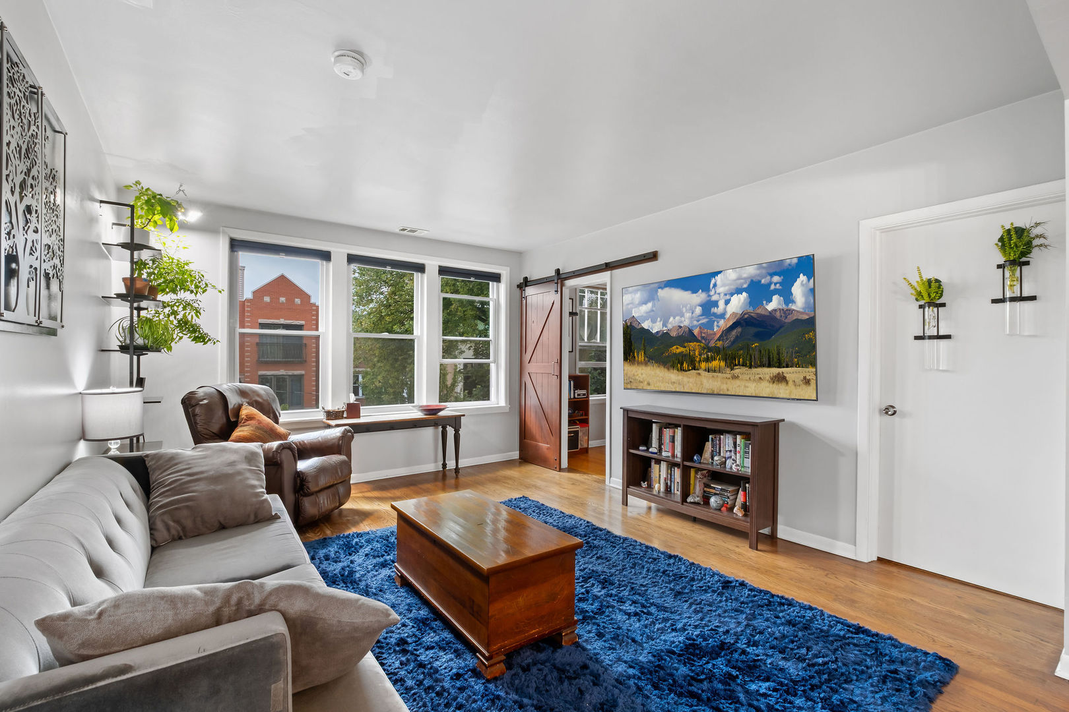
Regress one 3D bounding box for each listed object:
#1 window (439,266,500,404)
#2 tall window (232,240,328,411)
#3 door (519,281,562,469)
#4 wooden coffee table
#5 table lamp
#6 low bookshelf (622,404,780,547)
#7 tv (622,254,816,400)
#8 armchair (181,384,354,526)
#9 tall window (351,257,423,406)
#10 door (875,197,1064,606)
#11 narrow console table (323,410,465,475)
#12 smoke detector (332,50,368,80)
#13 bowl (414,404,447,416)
[{"bbox_3d":[-0.756,-0.209,5.529,0.780,1.552,0.110,0,0,-37],"label":"window"},{"bbox_3d":[-2.308,-0.230,4.363,0.810,1.540,0.080,1,0,-36],"label":"tall window"},{"bbox_3d":[0.053,0.221,5.524,0.040,2.090,0.780,1,0,-36],"label":"door"},{"bbox_3d":[-0.289,1.036,2.368,0.487,0.427,1.030,0,0,-37],"label":"wooden coffee table"},{"bbox_3d":[-2.181,0.391,2.456,0.242,0.470,0.242,1,0,-36],"label":"table lamp"},{"bbox_3d":[1.215,0.856,3.651,0.330,0.830,1.210,0,0,-37],"label":"low bookshelf"},{"bbox_3d":[1.353,-0.172,3.788,0.045,0.957,1.674,-1,0,-36],"label":"tv"},{"bbox_3d":[-1.998,0.737,3.677,0.890,1.030,0.870,0,0,10],"label":"armchair"},{"bbox_3d":[-1.534,-0.220,4.949,0.774,1.553,0.110,0,0,-37],"label":"tall window"},{"bbox_3d":[2.400,0.243,2.648,0.055,2.030,0.812,0,0,-37],"label":"door"},{"bbox_3d":[-1.360,0.952,4.794,1.325,0.638,0.360,0,0,-37],"label":"narrow console table"},{"bbox_3d":[-0.811,-1.267,2.078,0.140,0.055,0.140,0,0,0],"label":"smoke detector"},{"bbox_3d":[-1.085,0.586,4.973,0.355,0.085,0.355,0,0,0],"label":"bowl"}]

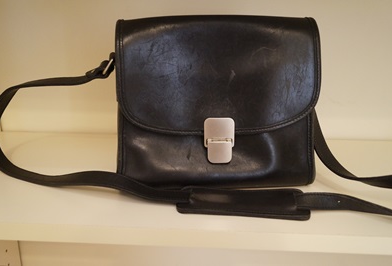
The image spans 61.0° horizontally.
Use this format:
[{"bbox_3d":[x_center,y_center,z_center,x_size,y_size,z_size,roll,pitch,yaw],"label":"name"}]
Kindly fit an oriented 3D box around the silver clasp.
[{"bbox_3d":[0.027,0.009,0.380,0.035,0.052,0.010,0,6,1],"label":"silver clasp"}]

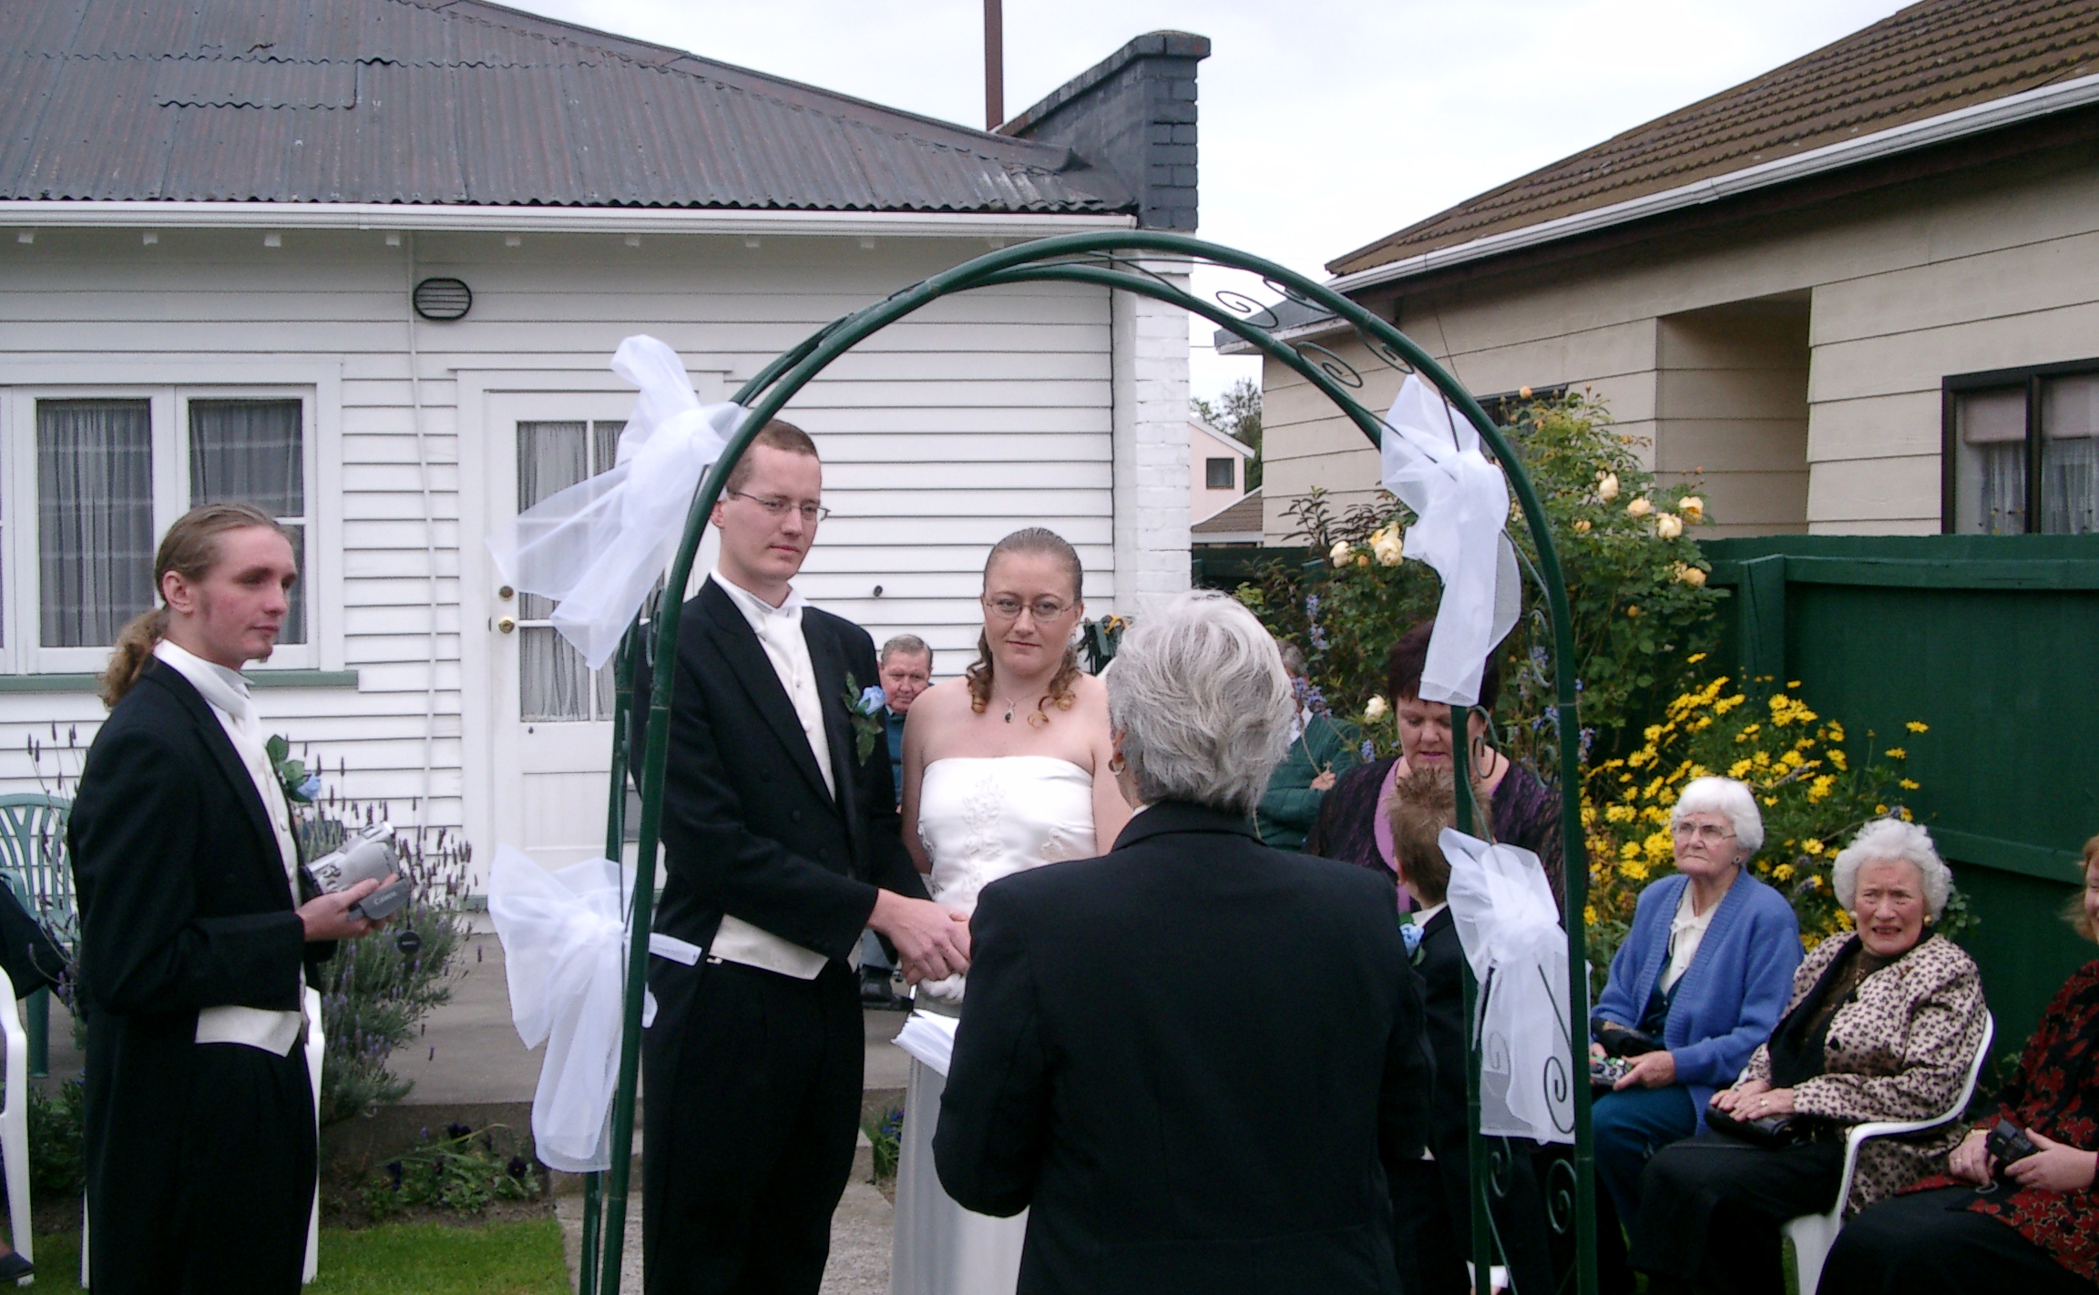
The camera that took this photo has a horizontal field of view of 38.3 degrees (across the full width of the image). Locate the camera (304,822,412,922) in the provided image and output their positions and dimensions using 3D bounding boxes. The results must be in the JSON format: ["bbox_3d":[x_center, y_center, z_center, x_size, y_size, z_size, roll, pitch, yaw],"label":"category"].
[{"bbox_3d":[-0.977,0.311,4.250,0.140,0.095,0.070,-30,0,7],"label":"camera"}]

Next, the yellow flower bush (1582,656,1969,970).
[{"bbox_3d":[2.020,0.763,8.450,1.120,1.440,0.950,0,2,15],"label":"yellow flower bush"}]

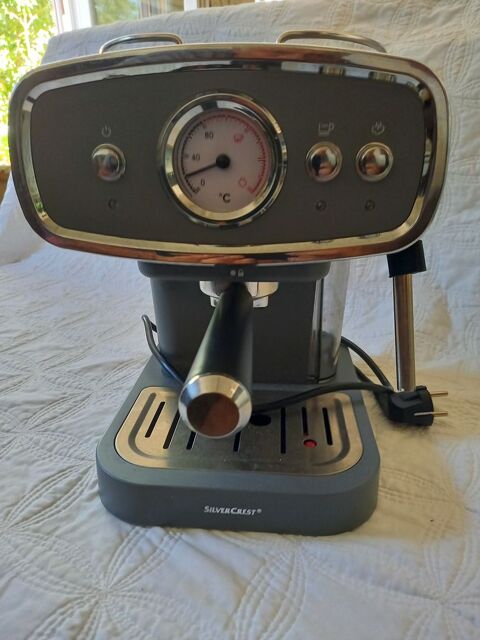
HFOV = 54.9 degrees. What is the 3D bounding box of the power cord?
[{"bbox_3d":[0.043,0.043,0.482,0.303,0.076,0.176,1,21,5],"label":"power cord"}]

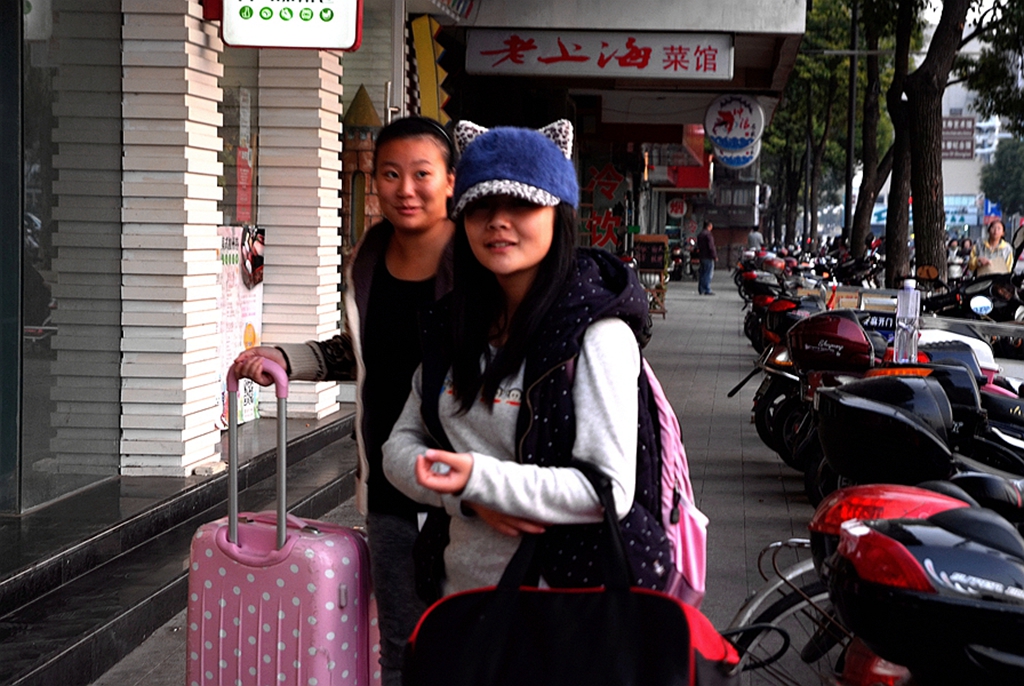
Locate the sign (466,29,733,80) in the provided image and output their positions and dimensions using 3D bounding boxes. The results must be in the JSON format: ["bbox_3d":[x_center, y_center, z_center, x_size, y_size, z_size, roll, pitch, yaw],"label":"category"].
[{"bbox_3d":[0.856,-2.806,13.300,2.590,0.440,0.170,2,5,5],"label":"sign"}]

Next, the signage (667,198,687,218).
[{"bbox_3d":[4.512,-3.689,37.500,0.540,0.540,0.140,2,5,10],"label":"signage"}]

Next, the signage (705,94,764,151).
[{"bbox_3d":[3.000,-2.965,18.400,0.790,0.780,0.170,3,5,14],"label":"signage"}]

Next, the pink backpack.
[{"bbox_3d":[0.171,0.225,2.320,0.300,0.430,0.180,5,6,38],"label":"pink backpack"}]

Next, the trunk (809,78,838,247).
[{"bbox_3d":[9.698,-5.134,43.261,0.850,6.440,0.700,2,5,9],"label":"trunk"}]

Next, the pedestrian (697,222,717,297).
[{"bbox_3d":[4.478,-1.964,31.400,0.420,1.710,0.520,2,5,9],"label":"pedestrian"}]

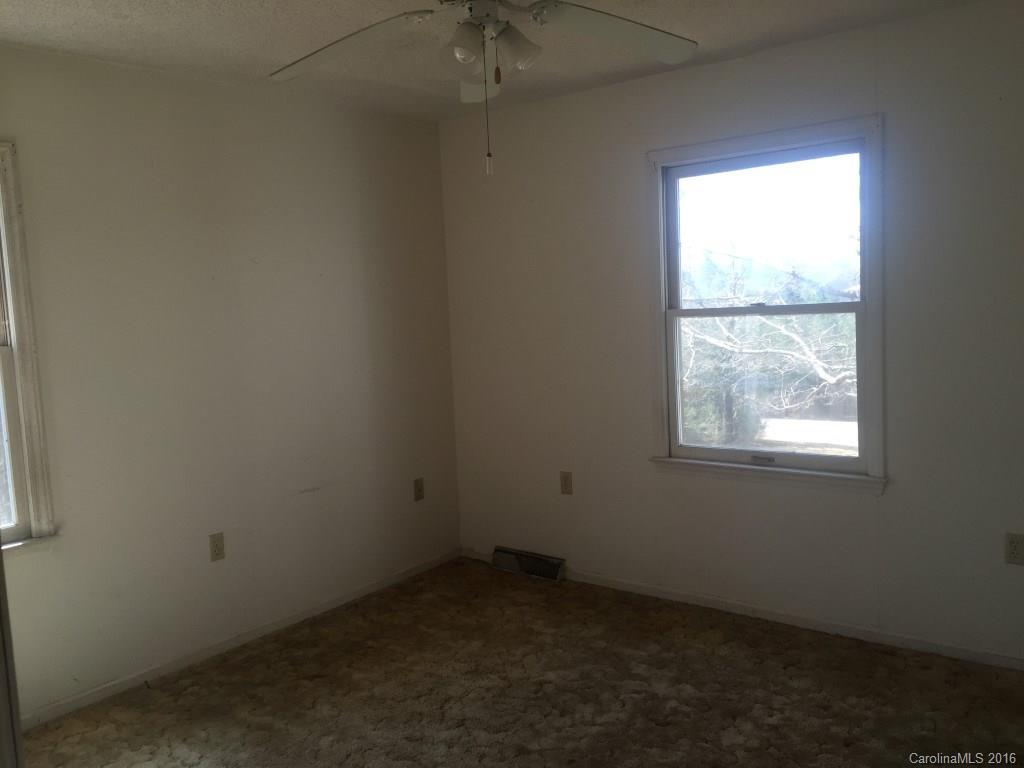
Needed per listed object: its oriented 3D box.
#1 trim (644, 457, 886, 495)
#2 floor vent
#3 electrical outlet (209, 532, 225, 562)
[{"bbox_3d":[1.068,0.389,3.677,1.035,0.065,0.074,2,7,39],"label":"trim"},{"bbox_3d":[0.079,0.950,4.530,0.459,0.107,0.050,2,7,39],"label":"floor vent"},{"bbox_3d":[-1.247,0.692,3.638,0.010,0.115,0.069,2,7,39],"label":"electrical outlet"}]

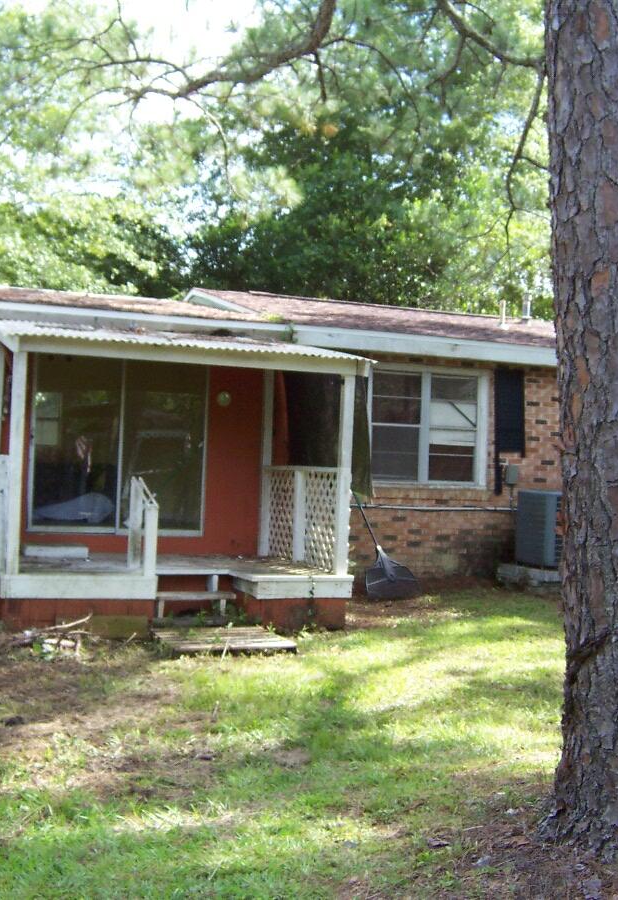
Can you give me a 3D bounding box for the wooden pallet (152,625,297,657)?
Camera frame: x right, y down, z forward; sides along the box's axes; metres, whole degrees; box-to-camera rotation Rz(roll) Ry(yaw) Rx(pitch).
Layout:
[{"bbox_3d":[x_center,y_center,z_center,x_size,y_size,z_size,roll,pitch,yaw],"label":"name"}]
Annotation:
[{"bbox_3d":[-0.723,1.598,9.451,1.000,0.110,0.977,2,0,-21],"label":"wooden pallet"}]

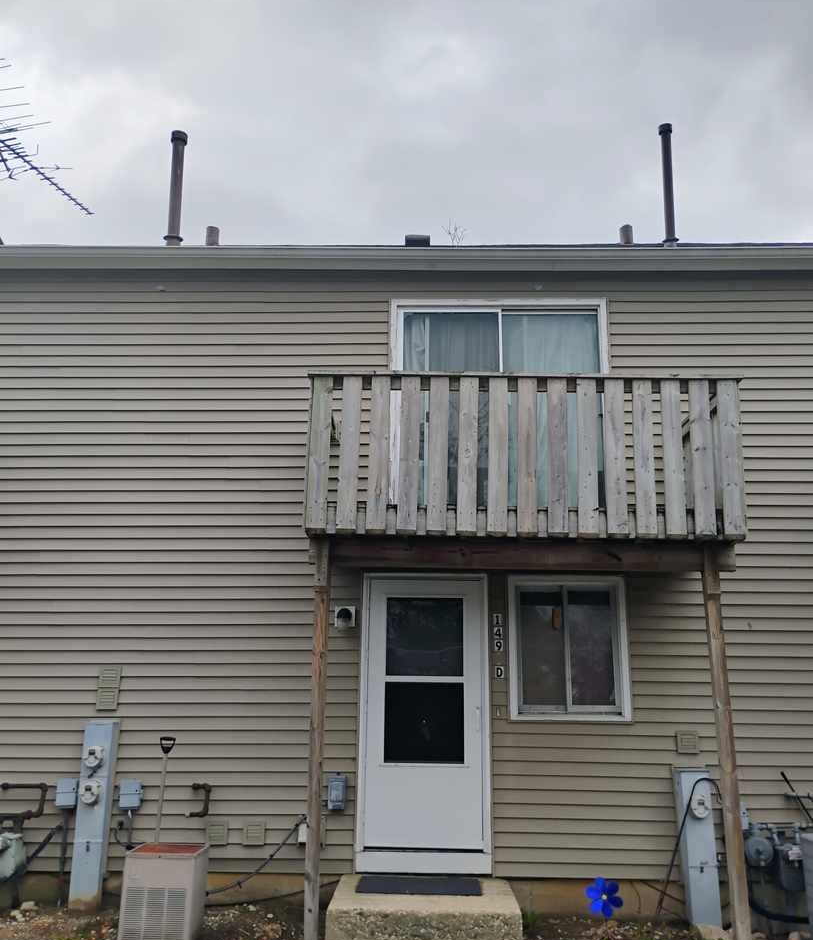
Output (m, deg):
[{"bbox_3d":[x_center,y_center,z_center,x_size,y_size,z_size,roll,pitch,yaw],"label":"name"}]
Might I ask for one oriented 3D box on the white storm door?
[{"bbox_3d":[0.144,1.927,6.802,1.020,2.228,0.080,0,-15,1],"label":"white storm door"}]

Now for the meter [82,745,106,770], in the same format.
[{"bbox_3d":[-2.340,2.160,6.568,0.165,0.172,0.105,0,-15,1],"label":"meter"}]

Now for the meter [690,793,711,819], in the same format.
[{"bbox_3d":[2.152,2.448,6.382,0.150,0.160,0.110,0,-14,2],"label":"meter"}]

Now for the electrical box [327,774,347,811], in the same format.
[{"bbox_3d":[-0.525,2.452,6.652,0.145,0.235,0.090,0,-15,1],"label":"electrical box"}]

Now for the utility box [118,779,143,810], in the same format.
[{"bbox_3d":[-2.116,2.488,6.708,0.160,0.205,0.090,0,-14,2],"label":"utility box"}]

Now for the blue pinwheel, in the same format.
[{"bbox_3d":[1.346,2.921,5.977,0.250,0.255,0.060,0,-14,2],"label":"blue pinwheel"}]

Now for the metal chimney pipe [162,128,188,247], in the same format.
[{"bbox_3d":[-2.650,-3.252,10.085,0.215,1.502,0.215,-1,-15,1],"label":"metal chimney pipe"}]

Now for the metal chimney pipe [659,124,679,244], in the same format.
[{"bbox_3d":[2.991,-3.261,9.982,0.185,1.592,0.185,2,-15,2],"label":"metal chimney pipe"}]

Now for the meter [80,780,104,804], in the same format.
[{"bbox_3d":[-2.358,2.407,6.529,0.150,0.160,0.110,0,-14,2],"label":"meter"}]

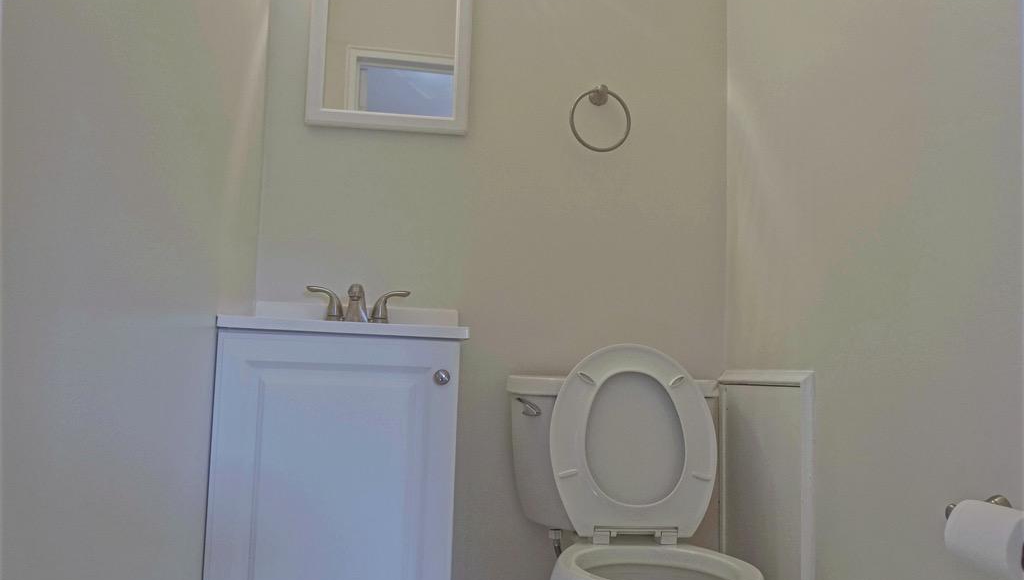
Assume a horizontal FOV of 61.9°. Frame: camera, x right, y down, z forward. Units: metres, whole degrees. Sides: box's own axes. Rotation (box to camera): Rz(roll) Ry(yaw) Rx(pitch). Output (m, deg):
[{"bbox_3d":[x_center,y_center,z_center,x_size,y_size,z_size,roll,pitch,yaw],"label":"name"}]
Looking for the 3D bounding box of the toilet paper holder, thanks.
[{"bbox_3d":[0.620,0.291,1.073,0.073,0.050,0.160,3,-6,-7],"label":"toilet paper holder"}]

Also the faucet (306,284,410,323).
[{"bbox_3d":[-0.351,0.035,1.935,0.236,0.102,0.145,3,-6,-7],"label":"faucet"}]

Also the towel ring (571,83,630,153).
[{"bbox_3d":[0.224,-0.422,2.136,0.151,0.158,0.065,3,-6,-7],"label":"towel ring"}]

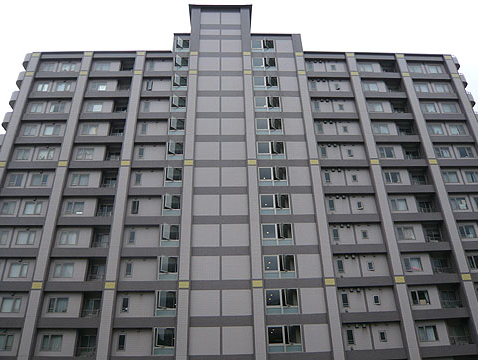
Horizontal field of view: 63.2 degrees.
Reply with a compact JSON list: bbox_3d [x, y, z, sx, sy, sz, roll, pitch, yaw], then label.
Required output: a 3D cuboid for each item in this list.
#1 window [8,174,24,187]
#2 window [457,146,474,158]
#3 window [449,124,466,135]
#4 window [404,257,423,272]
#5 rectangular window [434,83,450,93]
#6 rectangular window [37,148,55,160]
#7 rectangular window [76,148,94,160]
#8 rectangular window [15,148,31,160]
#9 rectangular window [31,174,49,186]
[{"bbox_3d":[-20.810,0.056,36.270,1.280,1.340,0.130,0,-28,-2],"label":"window"},{"bbox_3d":[23.730,-2.888,40.662,1.790,1.400,0.150,0,-28,-2],"label":"window"},{"bbox_3d":[24.111,-5.559,42.809,1.630,1.320,0.150,0,-28,-2],"label":"window"},{"bbox_3d":[15.119,7.338,33.597,1.580,1.340,0.130,0,-28,-2],"label":"window"},{"bbox_3d":[23.925,-10.819,45.662,1.580,1.270,0.150,0,-28,-2],"label":"rectangular window"},{"bbox_3d":[-19.258,-2.581,38.832,1.760,1.400,0.150,0,-28,-2],"label":"rectangular window"},{"bbox_3d":[-14.923,-2.512,37.803,1.580,1.340,0.130,0,-28,-2],"label":"rectangular window"},{"bbox_3d":[-21.552,-2.557,38.815,1.520,1.400,0.150,0,-28,-2],"label":"rectangular window"},{"bbox_3d":[-18.655,0.028,36.330,1.580,1.340,0.130,0,-28,-2],"label":"rectangular window"}]

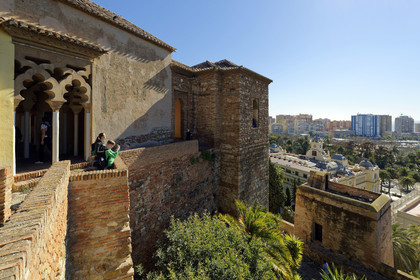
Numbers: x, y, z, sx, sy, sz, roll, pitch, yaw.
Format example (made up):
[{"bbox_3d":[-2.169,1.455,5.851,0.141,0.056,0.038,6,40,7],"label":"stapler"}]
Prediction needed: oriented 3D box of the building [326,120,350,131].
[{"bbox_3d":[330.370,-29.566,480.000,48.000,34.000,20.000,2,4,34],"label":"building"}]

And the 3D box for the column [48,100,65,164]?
[{"bbox_3d":[-5.180,-0.226,6.300,0.380,2.200,0.380,2,3,34],"label":"column"}]

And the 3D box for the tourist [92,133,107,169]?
[{"bbox_3d":[-3.305,0.615,5.600,0.500,1.650,0.500,-1,3,-25],"label":"tourist"}]

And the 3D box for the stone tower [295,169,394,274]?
[{"bbox_3d":[13.400,7.280,19.300,4.300,7.100,7.000,-2,4,-35],"label":"stone tower"}]

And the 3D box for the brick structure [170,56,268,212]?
[{"bbox_3d":[1.360,-0.500,13.400,4.000,10.300,4.900,2,4,34],"label":"brick structure"}]

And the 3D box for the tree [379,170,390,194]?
[{"bbox_3d":[83.184,20.260,89.000,4.500,11.500,4.500,3,4,43],"label":"tree"}]

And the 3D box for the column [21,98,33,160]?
[{"bbox_3d":[-7.322,-0.419,7.450,0.360,2.300,0.360,2,4,33],"label":"column"}]

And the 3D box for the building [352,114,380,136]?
[{"bbox_3d":[391.457,-35.244,470.000,46.000,53.000,25.000,2,4,40],"label":"building"}]

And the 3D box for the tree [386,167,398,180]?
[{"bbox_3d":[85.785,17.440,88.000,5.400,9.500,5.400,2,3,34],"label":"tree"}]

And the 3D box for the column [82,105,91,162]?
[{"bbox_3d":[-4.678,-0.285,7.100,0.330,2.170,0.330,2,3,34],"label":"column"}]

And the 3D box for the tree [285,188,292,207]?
[{"bbox_3d":[26.489,19.572,63.000,2.600,6.600,2.600,2,3,34],"label":"tree"}]

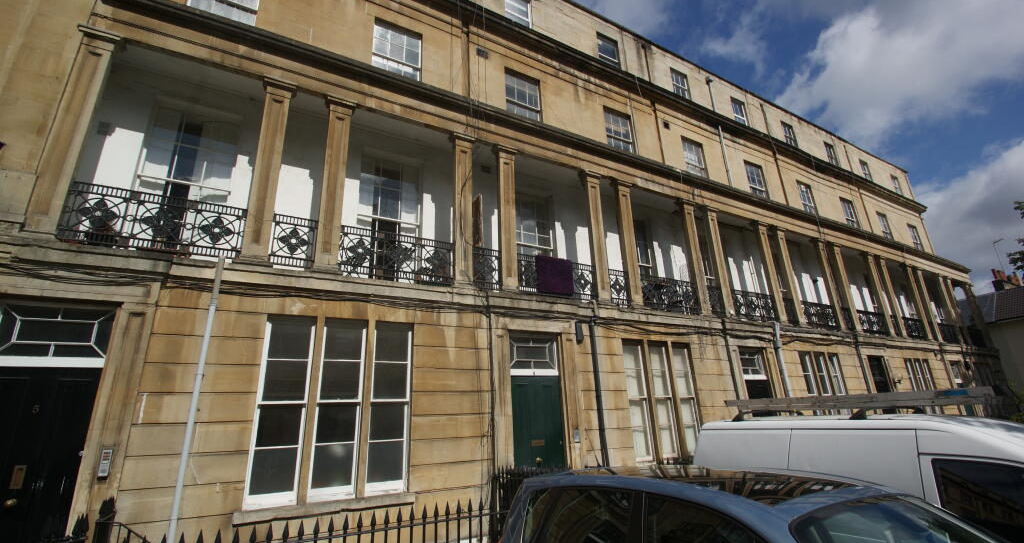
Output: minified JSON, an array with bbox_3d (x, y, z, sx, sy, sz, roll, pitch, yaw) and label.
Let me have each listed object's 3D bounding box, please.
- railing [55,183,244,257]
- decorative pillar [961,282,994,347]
[{"bbox_3d":[-4.698,-0.646,5.720,1.930,0.777,0.080,8,-20,-27],"label":"railing"},{"bbox_3d":[21.513,2.001,19.716,0.449,3.016,0.270,8,-20,-27],"label":"decorative pillar"}]

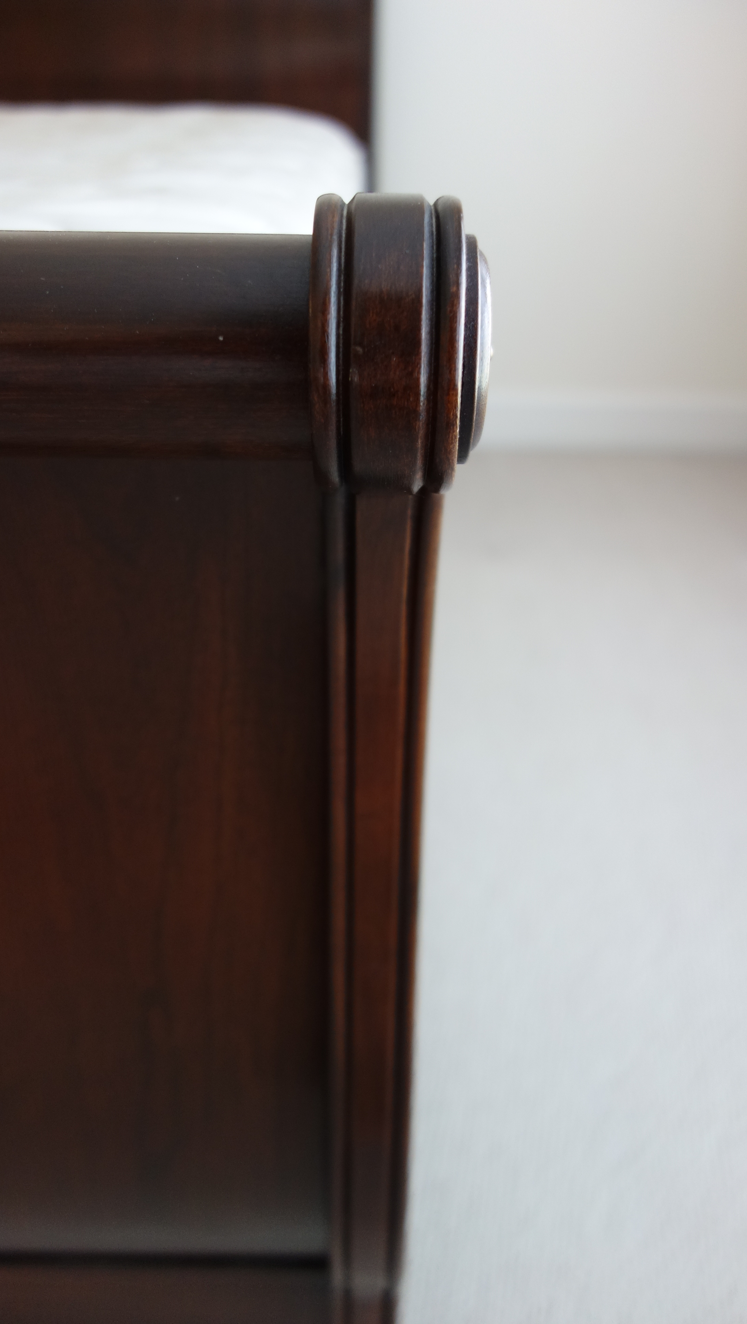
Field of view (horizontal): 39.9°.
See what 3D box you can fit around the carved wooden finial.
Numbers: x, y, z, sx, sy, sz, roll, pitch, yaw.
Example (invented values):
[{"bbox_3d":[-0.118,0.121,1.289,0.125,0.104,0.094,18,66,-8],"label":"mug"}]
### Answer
[{"bbox_3d":[0.012,-0.137,0.450,0.072,0.123,0.123,1,31,0],"label":"carved wooden finial"}]

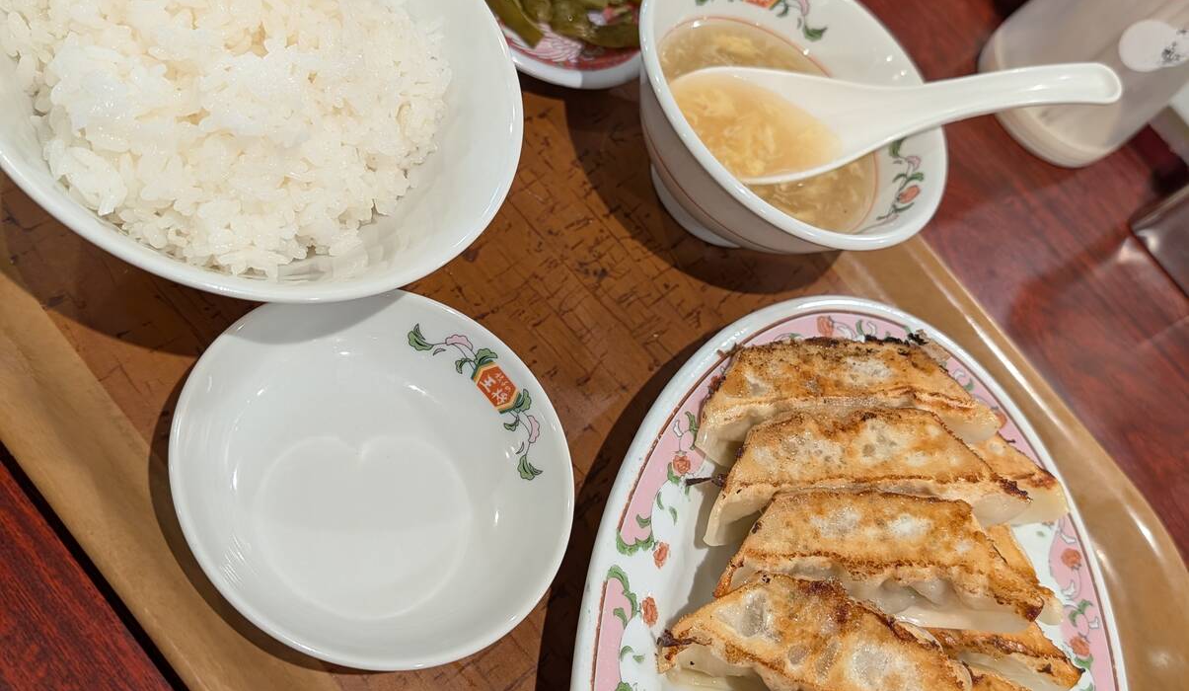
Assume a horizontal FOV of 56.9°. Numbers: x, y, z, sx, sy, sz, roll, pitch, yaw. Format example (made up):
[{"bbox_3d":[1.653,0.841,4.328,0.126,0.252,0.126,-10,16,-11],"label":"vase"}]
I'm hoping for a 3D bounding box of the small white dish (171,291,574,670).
[{"bbox_3d":[-0.055,0.034,0.270,0.096,0.030,0.096,13,60,-23],"label":"small white dish"}]

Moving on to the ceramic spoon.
[{"bbox_3d":[0.099,-0.077,0.372,0.155,0.042,0.045,-3,66,-17],"label":"ceramic spoon"}]

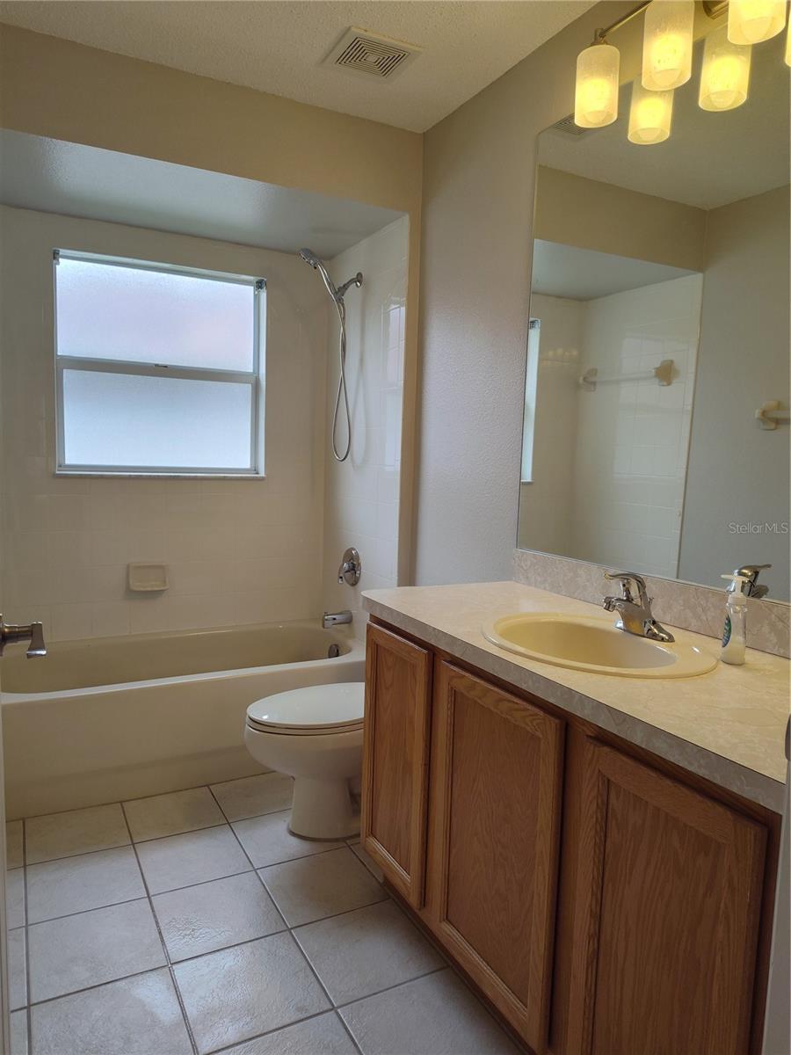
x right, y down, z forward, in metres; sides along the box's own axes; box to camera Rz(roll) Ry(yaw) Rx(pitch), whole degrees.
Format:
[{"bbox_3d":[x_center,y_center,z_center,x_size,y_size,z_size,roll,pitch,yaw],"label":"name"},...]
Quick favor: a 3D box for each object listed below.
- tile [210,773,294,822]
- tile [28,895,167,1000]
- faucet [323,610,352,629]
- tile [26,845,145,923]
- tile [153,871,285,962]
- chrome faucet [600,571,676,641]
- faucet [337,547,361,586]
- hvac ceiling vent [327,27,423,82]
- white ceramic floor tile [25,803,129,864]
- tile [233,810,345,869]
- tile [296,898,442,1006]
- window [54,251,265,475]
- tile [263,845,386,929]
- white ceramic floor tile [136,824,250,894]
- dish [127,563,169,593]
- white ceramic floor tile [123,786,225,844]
[{"bbox_3d":[-0.487,0.962,2.522,0.294,0.010,0.294,-1,6,-28],"label":"tile"},{"bbox_3d":[-0.728,1.019,1.704,0.289,0.010,0.289,-1,5,-28],"label":"tile"},{"bbox_3d":[-0.257,0.417,3.182,0.135,0.068,0.060,-1,5,-27],"label":"faucet"},{"bbox_3d":[-0.867,0.994,1.962,0.289,0.010,0.289,-1,5,-28],"label":"tile"},{"bbox_3d":[-0.469,1.016,1.843,0.289,0.010,0.289,-1,5,-28],"label":"tile"},{"bbox_3d":[0.518,0.173,1.559,0.155,0.138,0.155,-1,6,-28],"label":"chrome faucet"},{"bbox_3d":[-0.234,0.186,3.220,0.075,0.178,0.178,-1,6,-28],"label":"faucet"},{"bbox_3d":[-0.072,-1.468,2.181,0.240,0.018,0.222,-1,5,-27],"label":"hvac ceiling vent"},{"bbox_3d":[-1.014,0.975,2.243,0.294,0.010,0.294,-1,6,-28],"label":"white ceramic floor tile"},{"bbox_3d":[-0.349,0.986,2.240,0.289,0.010,0.289,-1,5,-28],"label":"tile"},{"bbox_3d":[-0.070,1.046,1.740,0.294,0.010,0.294,-1,6,-28],"label":"tile"},{"bbox_3d":[-1.019,-0.692,3.116,0.885,0.905,0.100,-1,6,-28],"label":"window"},{"bbox_3d":[-0.210,1.012,1.983,0.289,0.010,0.289,-1,5,-28],"label":"tile"},{"bbox_3d":[-0.608,0.990,2.101,0.289,0.010,0.289,-1,5,-28],"label":"white ceramic floor tile"},{"bbox_3d":[-1.093,0.222,3.090,0.170,0.120,0.060,-1,6,-28],"label":"dish"},{"bbox_3d":[-0.750,0.969,2.383,0.294,0.010,0.294,-1,6,-28],"label":"white ceramic floor tile"}]

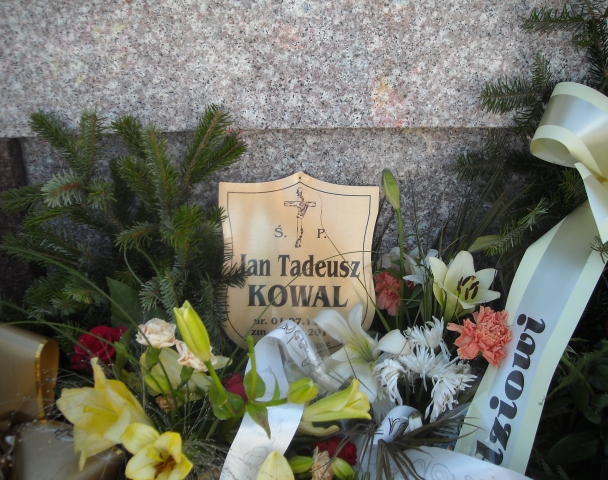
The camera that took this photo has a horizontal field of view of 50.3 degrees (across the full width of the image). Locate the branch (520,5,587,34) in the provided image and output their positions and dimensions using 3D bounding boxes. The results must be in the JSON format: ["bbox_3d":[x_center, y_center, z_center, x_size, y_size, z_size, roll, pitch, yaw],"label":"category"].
[{"bbox_3d":[0.359,-0.317,0.930,0.093,0.042,0.035,2,20,-6],"label":"branch"}]

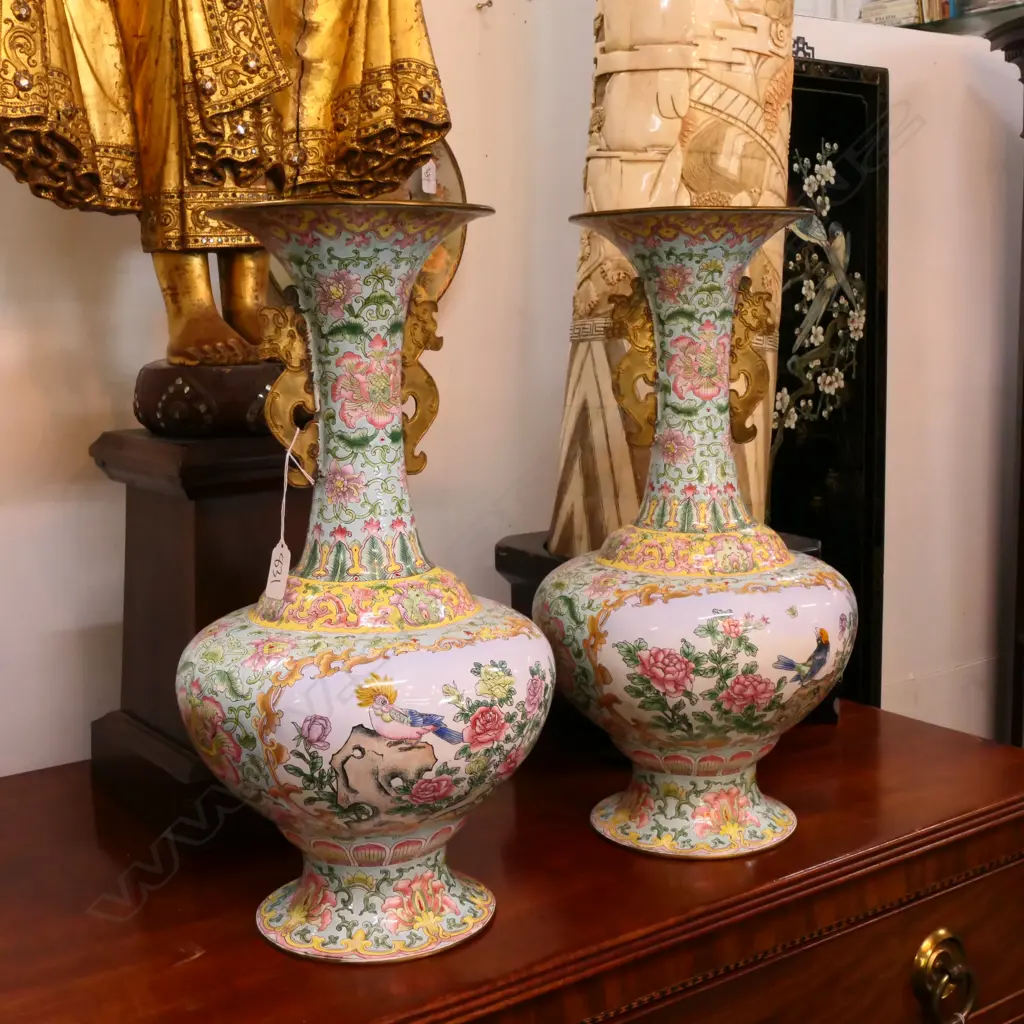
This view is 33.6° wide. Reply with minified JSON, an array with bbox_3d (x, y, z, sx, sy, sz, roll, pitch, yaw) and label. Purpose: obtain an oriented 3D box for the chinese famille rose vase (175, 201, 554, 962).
[{"bbox_3d":[-0.099,0.041,1.149,0.255,0.485,0.255,-1,9,0],"label":"chinese famille rose vase"}]

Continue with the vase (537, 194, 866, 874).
[{"bbox_3d":[0.142,0.009,1.329,0.255,0.485,0.255,-1,9,0],"label":"vase"}]

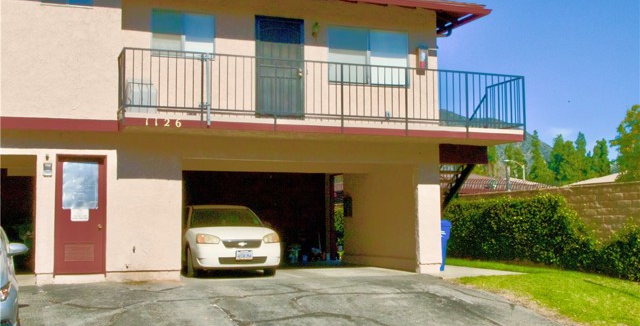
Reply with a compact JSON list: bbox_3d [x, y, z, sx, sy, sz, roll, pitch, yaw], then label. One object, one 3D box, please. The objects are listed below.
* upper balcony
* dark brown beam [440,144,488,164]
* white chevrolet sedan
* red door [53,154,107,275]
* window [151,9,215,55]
[{"bbox_3d":[0.231,-1.204,15.932,8.150,1.280,1.200,1,-5,-21],"label":"upper balcony"},{"bbox_3d":[3.018,-0.173,17.384,1.208,0.420,0.140,1,-5,-21],"label":"dark brown beam"},{"bbox_3d":[-2.170,1.600,17.250,1.780,1.460,4.780,1,-5,-19],"label":"white chevrolet sedan"},{"bbox_3d":[-4.260,0.929,14.554,0.870,2.100,0.100,1,-5,-21],"label":"red door"},{"bbox_3d":[-2.595,-2.420,15.500,1.210,0.890,0.100,1,-5,-21],"label":"window"}]

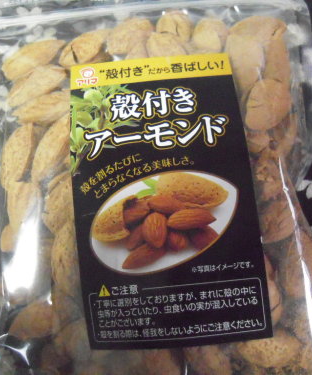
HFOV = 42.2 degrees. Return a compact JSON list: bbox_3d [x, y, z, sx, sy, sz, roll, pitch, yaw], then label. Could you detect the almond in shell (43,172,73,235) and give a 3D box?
[{"bbox_3d":[-0.047,0.009,0.215,0.019,0.015,0.036,10,74,4],"label":"almond in shell"}]

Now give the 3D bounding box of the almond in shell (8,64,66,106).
[{"bbox_3d":[-0.068,-0.058,0.232,0.038,0.013,0.017,-34,76,-9],"label":"almond in shell"}]

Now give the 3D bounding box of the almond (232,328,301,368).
[{"bbox_3d":[0.054,0.077,0.192,0.032,0.017,0.017,-4,80,1],"label":"almond"}]

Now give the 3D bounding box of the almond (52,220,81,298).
[{"bbox_3d":[-0.043,0.037,0.208,0.019,0.015,0.039,-2,73,0],"label":"almond"}]

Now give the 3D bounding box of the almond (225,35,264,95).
[{"bbox_3d":[0.048,-0.066,0.217,0.021,0.016,0.037,-4,80,1],"label":"almond"}]

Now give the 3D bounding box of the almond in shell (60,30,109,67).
[{"bbox_3d":[-0.039,-0.077,0.223,0.034,0.017,0.020,-38,81,-6],"label":"almond in shell"}]

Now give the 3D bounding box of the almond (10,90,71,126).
[{"bbox_3d":[-0.060,-0.045,0.216,0.035,0.016,0.015,-25,80,-3],"label":"almond"}]

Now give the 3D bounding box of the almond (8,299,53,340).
[{"bbox_3d":[-0.064,0.071,0.213,0.029,0.015,0.018,-27,75,-7],"label":"almond"}]

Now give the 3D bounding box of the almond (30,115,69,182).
[{"bbox_3d":[-0.054,-0.022,0.221,0.018,0.015,0.044,23,75,8],"label":"almond"}]

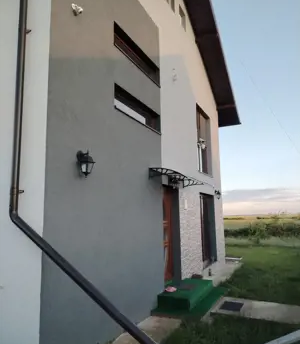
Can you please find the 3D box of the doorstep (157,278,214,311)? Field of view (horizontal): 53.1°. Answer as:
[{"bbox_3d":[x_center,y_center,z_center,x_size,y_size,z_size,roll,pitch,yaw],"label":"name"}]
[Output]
[{"bbox_3d":[0.789,2.492,6.175,0.663,0.215,1.725,-5,-10,26],"label":"doorstep"}]

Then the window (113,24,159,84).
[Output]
[{"bbox_3d":[-0.250,-2.193,5.877,0.130,0.413,1.863,-5,-10,26],"label":"window"}]

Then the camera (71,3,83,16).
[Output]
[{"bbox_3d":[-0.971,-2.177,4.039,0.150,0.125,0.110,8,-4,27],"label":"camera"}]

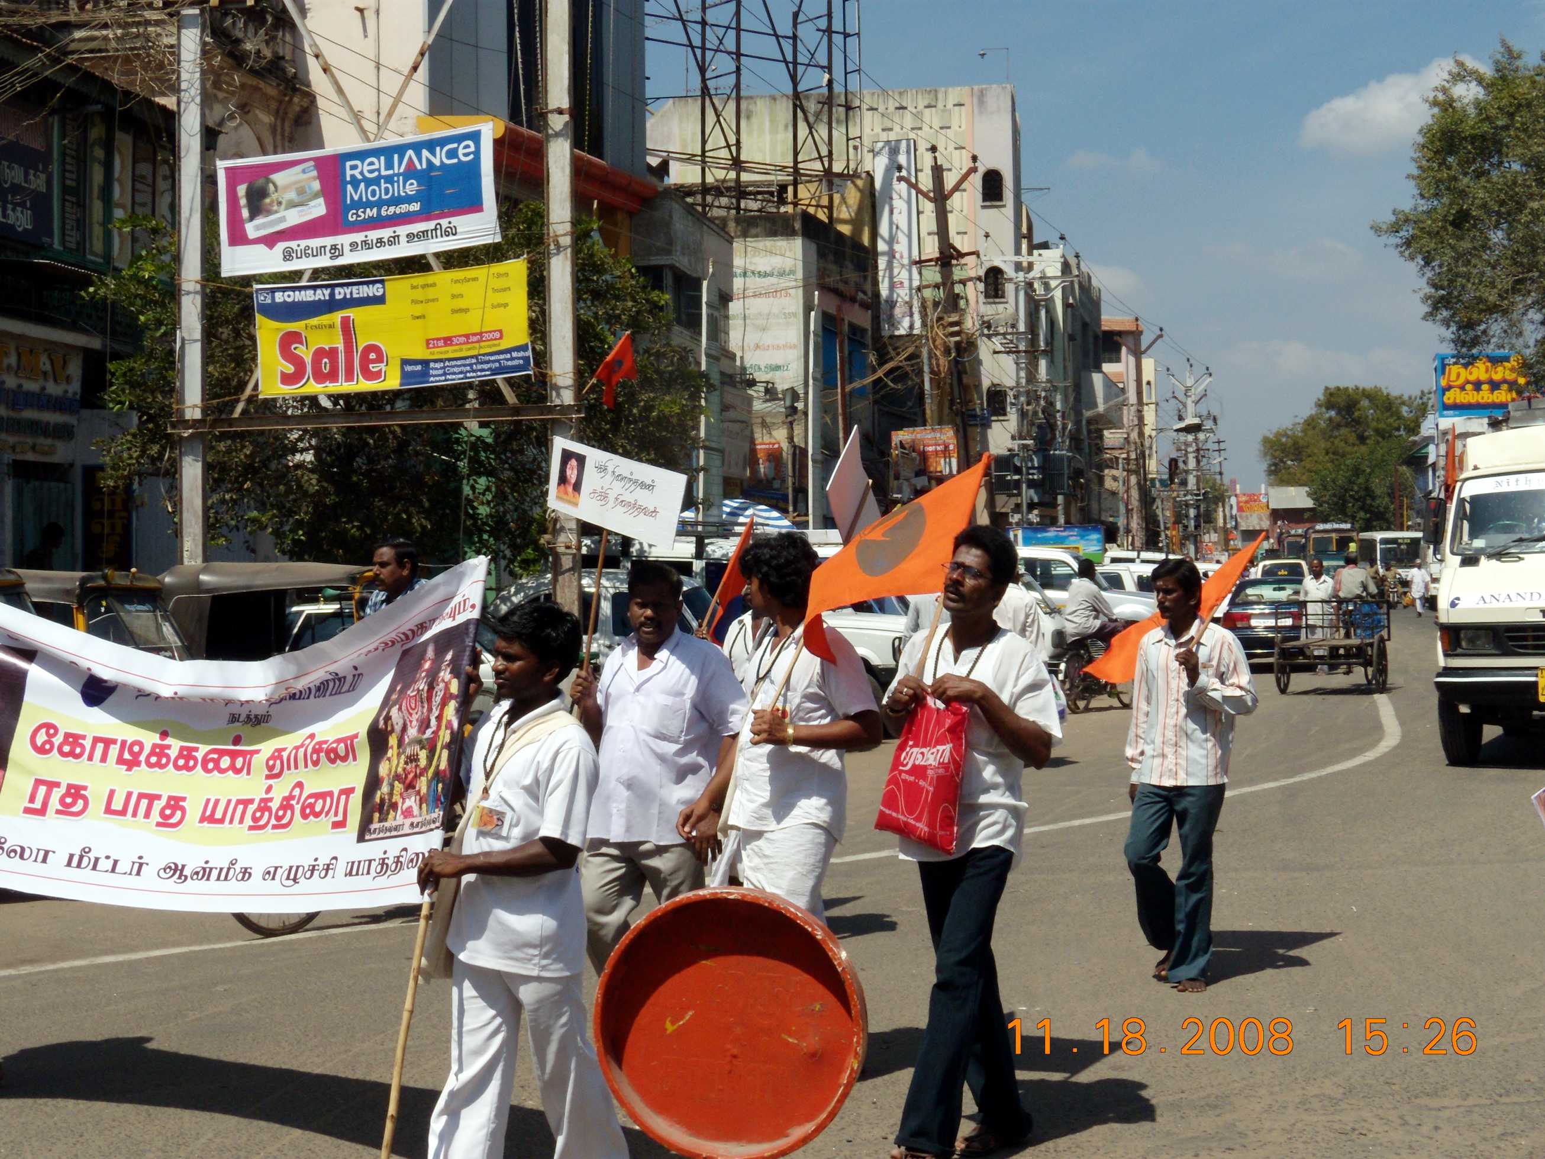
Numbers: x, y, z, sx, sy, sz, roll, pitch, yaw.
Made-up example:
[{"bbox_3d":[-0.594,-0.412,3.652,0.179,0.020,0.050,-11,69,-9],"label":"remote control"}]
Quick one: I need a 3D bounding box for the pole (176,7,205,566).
[{"bbox_3d":[-5.052,-1.720,19.524,0.210,6.549,0.210,0,0,16],"label":"pole"}]

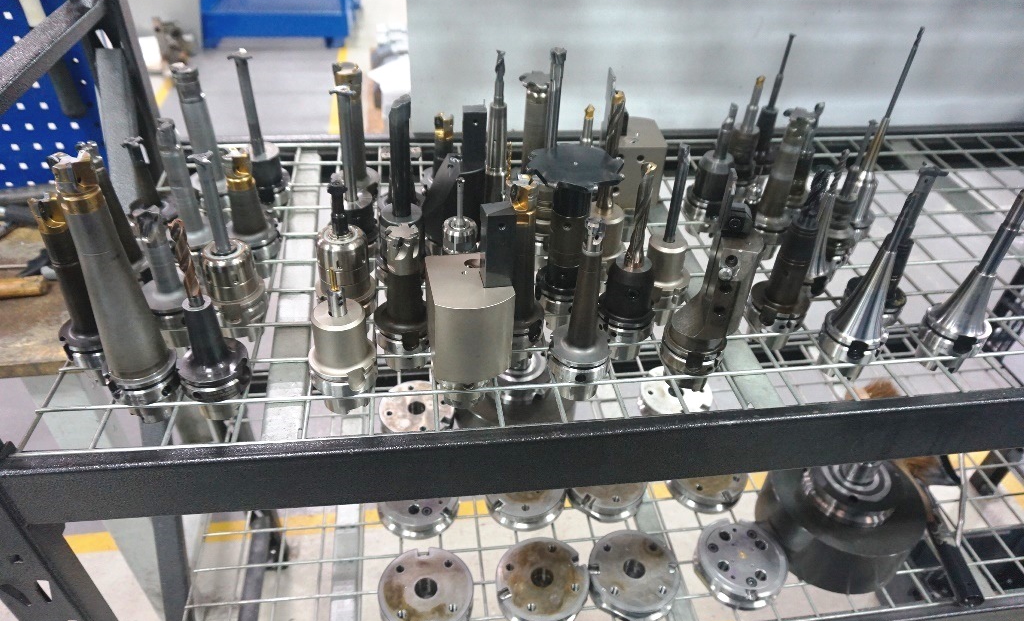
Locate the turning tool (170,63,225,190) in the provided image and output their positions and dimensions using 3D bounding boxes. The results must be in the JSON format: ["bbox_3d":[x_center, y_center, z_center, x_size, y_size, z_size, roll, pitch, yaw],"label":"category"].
[{"bbox_3d":[-0.388,-0.205,0.870,0.063,0.208,0.063,-4,40,-7],"label":"turning tool"}]

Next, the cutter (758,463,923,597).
[{"bbox_3d":[0.510,0.283,1.044,0.218,0.183,0.218,-3,41,-8],"label":"cutter"}]

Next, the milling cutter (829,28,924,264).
[{"bbox_3d":[0.456,-0.200,0.860,0.063,0.299,0.063,-4,40,-6],"label":"milling cutter"}]

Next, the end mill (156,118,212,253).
[{"bbox_3d":[-0.368,-0.124,0.782,0.063,0.195,0.063,-4,40,-7],"label":"end mill"}]

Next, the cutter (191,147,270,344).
[{"bbox_3d":[-0.294,-0.062,0.704,0.063,0.211,0.063,-3,40,-7],"label":"cutter"}]

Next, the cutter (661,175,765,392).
[{"bbox_3d":[0.187,-0.022,0.642,0.069,0.241,0.065,2,38,-1],"label":"cutter"}]

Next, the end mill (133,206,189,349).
[{"bbox_3d":[-0.351,-0.033,0.693,0.063,0.158,0.063,3,37,-2],"label":"end mill"}]

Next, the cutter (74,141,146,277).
[{"bbox_3d":[-0.417,-0.081,0.714,0.063,0.194,0.063,4,36,-3],"label":"cutter"}]

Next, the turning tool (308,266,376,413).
[{"bbox_3d":[-0.160,0.026,0.640,0.063,0.154,0.063,4,37,-3],"label":"turning tool"}]

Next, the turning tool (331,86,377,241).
[{"bbox_3d":[-0.189,-0.145,0.796,0.063,0.229,0.063,-1,40,-9],"label":"turning tool"}]

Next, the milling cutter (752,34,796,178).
[{"bbox_3d":[0.384,-0.288,1.010,0.063,0.233,0.063,-4,40,-6],"label":"milling cutter"}]

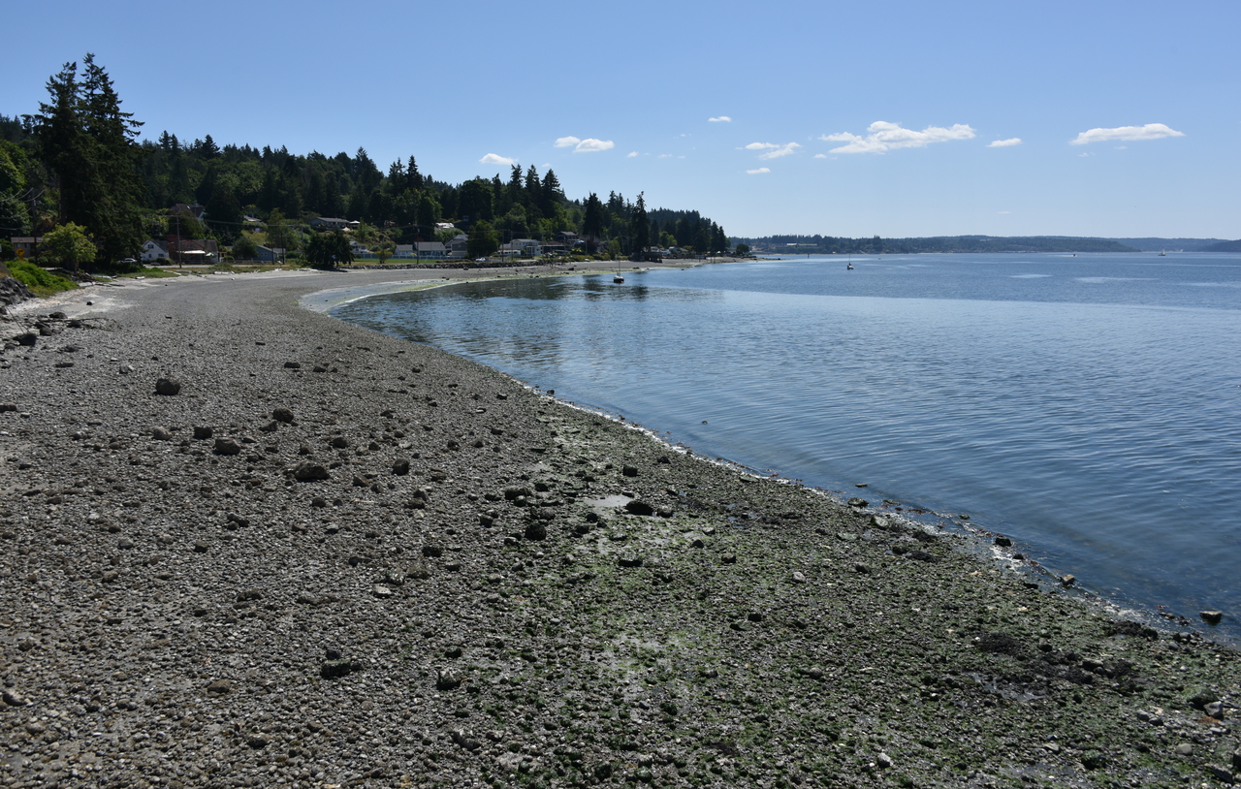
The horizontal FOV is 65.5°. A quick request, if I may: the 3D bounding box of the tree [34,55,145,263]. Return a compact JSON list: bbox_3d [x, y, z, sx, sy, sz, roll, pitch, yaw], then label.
[{"bbox_3d":[-86.981,-37.613,158.186,15.800,34.100,15.000,-5,10,-28],"label":"tree"}]

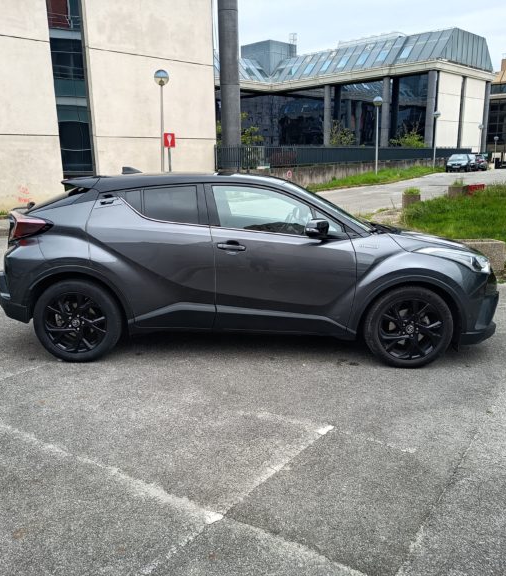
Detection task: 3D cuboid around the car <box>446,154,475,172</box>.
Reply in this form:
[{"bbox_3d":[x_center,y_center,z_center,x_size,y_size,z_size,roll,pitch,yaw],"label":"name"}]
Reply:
[{"bbox_3d":[17.457,-10.449,44.800,1.720,1.450,4.200,7,16,29],"label":"car"}]

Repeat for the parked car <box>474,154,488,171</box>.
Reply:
[{"bbox_3d":[21.243,-11.853,50.500,1.750,1.480,4.200,7,16,29],"label":"parked car"}]

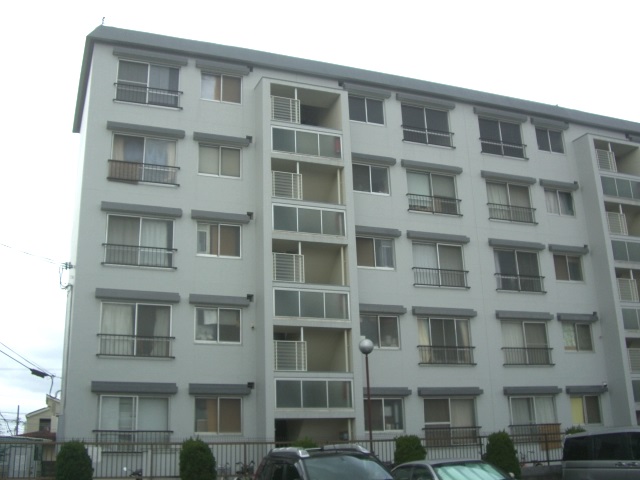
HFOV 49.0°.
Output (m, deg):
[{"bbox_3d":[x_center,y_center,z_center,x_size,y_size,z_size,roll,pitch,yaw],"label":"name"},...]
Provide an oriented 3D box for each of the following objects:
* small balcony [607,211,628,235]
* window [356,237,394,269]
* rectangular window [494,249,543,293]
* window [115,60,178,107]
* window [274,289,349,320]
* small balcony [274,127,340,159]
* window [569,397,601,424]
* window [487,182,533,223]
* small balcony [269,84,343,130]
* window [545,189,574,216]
[{"bbox_3d":[11.432,-0.596,27.177,0.938,0.902,0.200,5,-18,-21],"label":"small balcony"},{"bbox_3d":[1.905,0.452,24.202,1.447,1.074,0.150,5,-18,-21],"label":"window"},{"bbox_3d":[7.221,1.136,25.497,2.030,1.563,0.150,5,-18,-21],"label":"rectangular window"},{"bbox_3d":[-5.433,-4.948,22.297,2.010,1.563,0.150,5,-18,-21],"label":"window"},{"bbox_3d":[-0.251,2.036,21.852,2.540,0.900,0.150,5,-17,-22],"label":"window"},{"bbox_3d":[-0.530,-3.123,23.609,2.527,0.886,0.700,5,-18,-21],"label":"small balcony"},{"bbox_3d":[9.714,6.208,25.637,1.386,1.039,0.150,5,-18,-21],"label":"window"},{"bbox_3d":[7.198,-1.388,26.521,1.995,1.558,0.100,5,-18,-21],"label":"window"},{"bbox_3d":[-0.652,-4.294,24.202,2.547,1.396,1.200,5,-18,-21],"label":"small balcony"},{"bbox_3d":[9.280,-1.442,27.197,1.330,1.038,0.150,5,-18,-21],"label":"window"}]

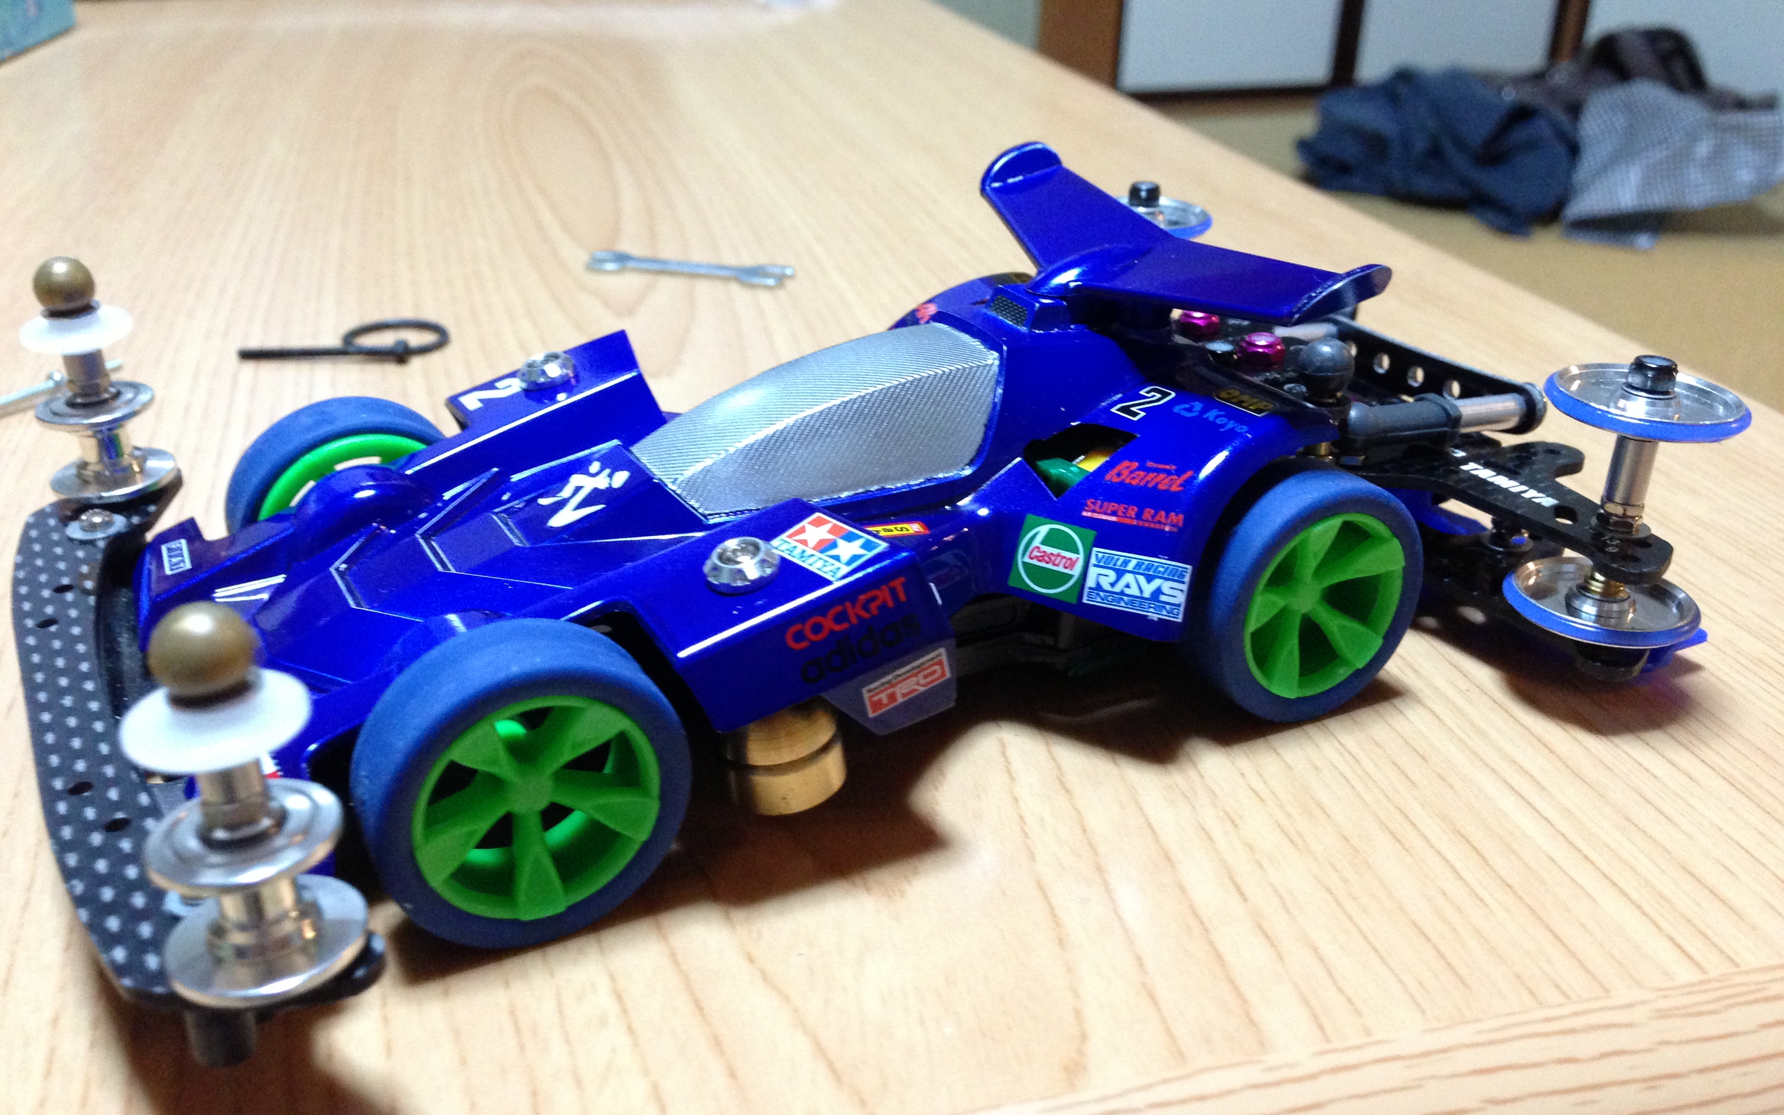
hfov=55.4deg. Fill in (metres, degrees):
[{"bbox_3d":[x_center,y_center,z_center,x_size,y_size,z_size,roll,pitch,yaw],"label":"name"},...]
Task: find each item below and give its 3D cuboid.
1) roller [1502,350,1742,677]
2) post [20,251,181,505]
[{"bbox_3d":[0.075,-0.004,0.175,0.019,0.035,0.019,-10,27,-27],"label":"roller"},{"bbox_3d":[-0.087,-0.020,0.183,0.013,0.026,0.013,-15,29,-24],"label":"post"}]

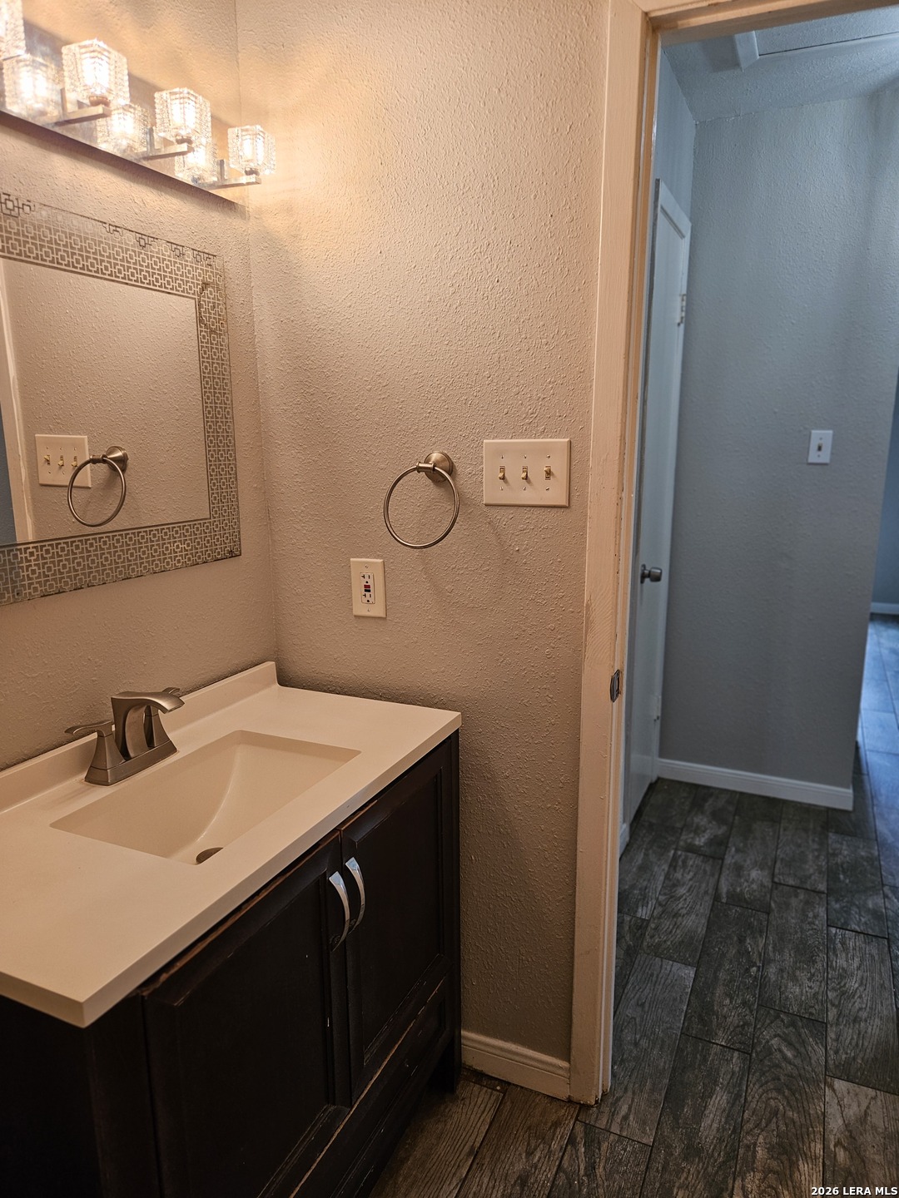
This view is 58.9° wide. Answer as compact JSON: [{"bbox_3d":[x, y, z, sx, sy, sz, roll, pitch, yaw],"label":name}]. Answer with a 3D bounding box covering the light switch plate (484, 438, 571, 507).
[{"bbox_3d":[0.145,-0.239,1.520,0.172,0.124,0.016,5,13,23],"label":"light switch plate"}]

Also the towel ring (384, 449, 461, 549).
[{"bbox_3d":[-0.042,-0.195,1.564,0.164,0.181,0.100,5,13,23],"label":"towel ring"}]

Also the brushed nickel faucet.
[{"bbox_3d":[-0.521,0.228,1.377,0.142,0.142,0.248,5,13,24],"label":"brushed nickel faucet"}]

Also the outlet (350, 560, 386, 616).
[{"bbox_3d":[-0.173,-0.022,1.708,0.080,0.124,0.008,5,13,23],"label":"outlet"}]

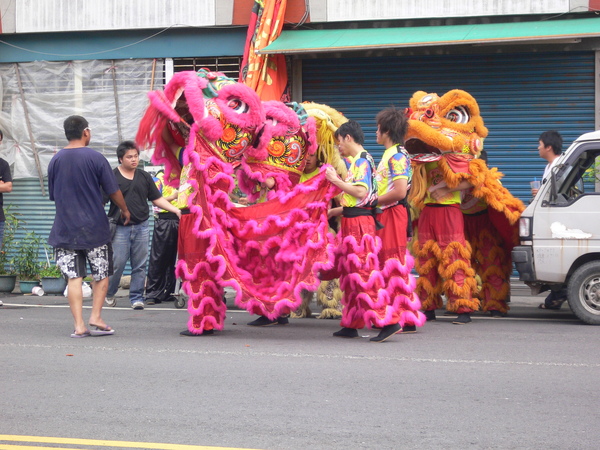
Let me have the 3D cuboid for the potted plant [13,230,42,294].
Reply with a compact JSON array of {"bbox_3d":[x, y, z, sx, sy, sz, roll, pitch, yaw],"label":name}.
[{"bbox_3d":[-3.064,0.422,16.400,0.330,0.698,0.320,0,1,0],"label":"potted plant"}]

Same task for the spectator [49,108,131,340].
[{"bbox_3d":[-1.648,0.004,11.400,0.580,1.723,0.420,1,1,36],"label":"spectator"}]

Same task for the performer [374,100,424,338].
[{"bbox_3d":[0.785,-0.036,11.600,0.500,1.770,0.580,0,1,21],"label":"performer"}]

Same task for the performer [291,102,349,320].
[{"bbox_3d":[0.173,-0.126,12.900,0.700,1.918,0.650,0,1,-12],"label":"performer"}]

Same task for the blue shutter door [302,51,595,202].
[{"bbox_3d":[1.648,-0.679,16.550,3.380,2.540,0.100,0,1,18],"label":"blue shutter door"}]

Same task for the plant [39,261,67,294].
[{"bbox_3d":[-2.760,0.591,16.300,0.310,0.375,0.300,0,1,0],"label":"plant"}]

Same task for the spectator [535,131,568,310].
[{"bbox_3d":[2.444,-0.046,14.150,0.420,1.725,0.500,0,1,5],"label":"spectator"}]

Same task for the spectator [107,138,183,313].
[{"bbox_3d":[-1.537,-0.002,14.300,0.680,1.655,0.420,0,1,-9],"label":"spectator"}]

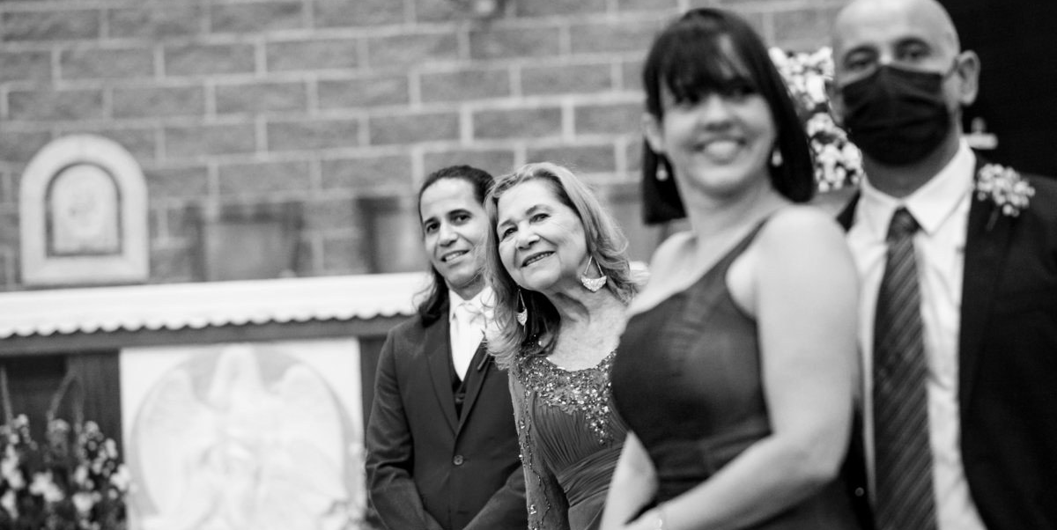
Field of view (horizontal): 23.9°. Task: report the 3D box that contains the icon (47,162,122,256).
[{"bbox_3d":[-1.772,-0.223,9.950,0.297,0.373,0.040,-3,1,0],"label":"icon"}]

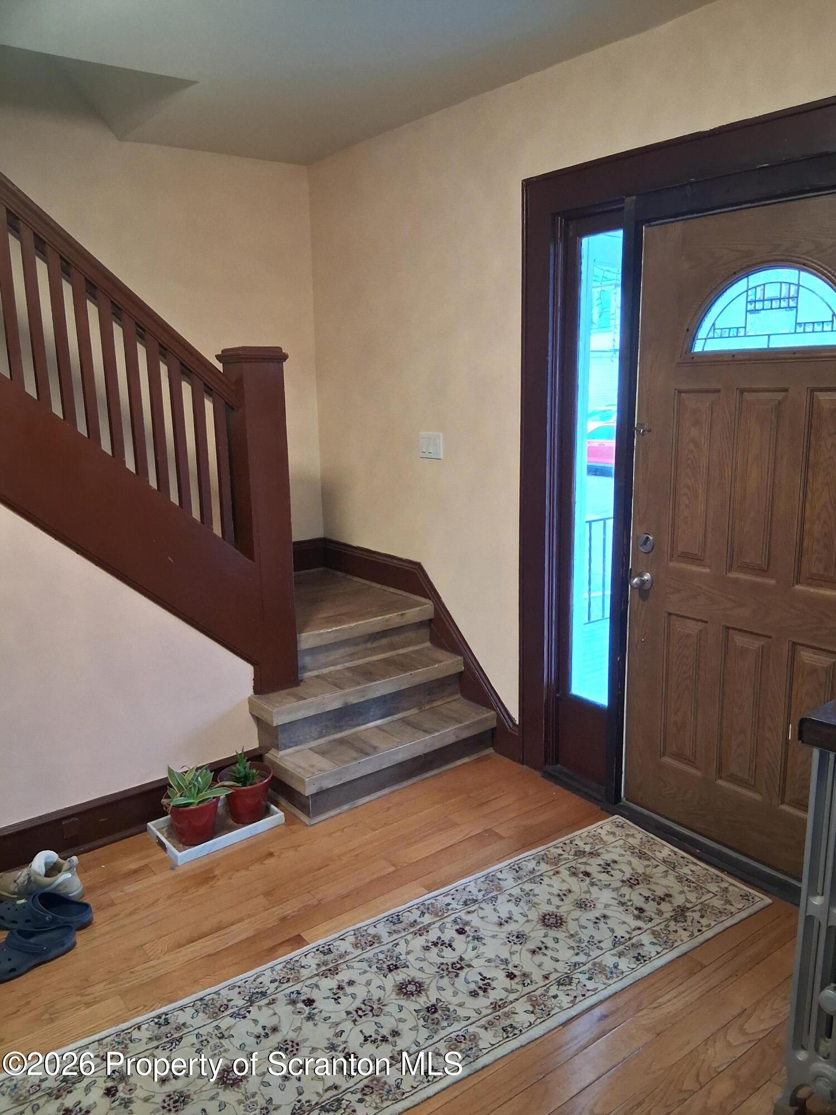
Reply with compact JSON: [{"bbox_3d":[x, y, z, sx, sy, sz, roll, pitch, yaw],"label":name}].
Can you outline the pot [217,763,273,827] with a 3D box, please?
[{"bbox_3d":[-0.644,0.897,3.153,0.198,0.165,0.198,-1,12,0],"label":"pot"}]

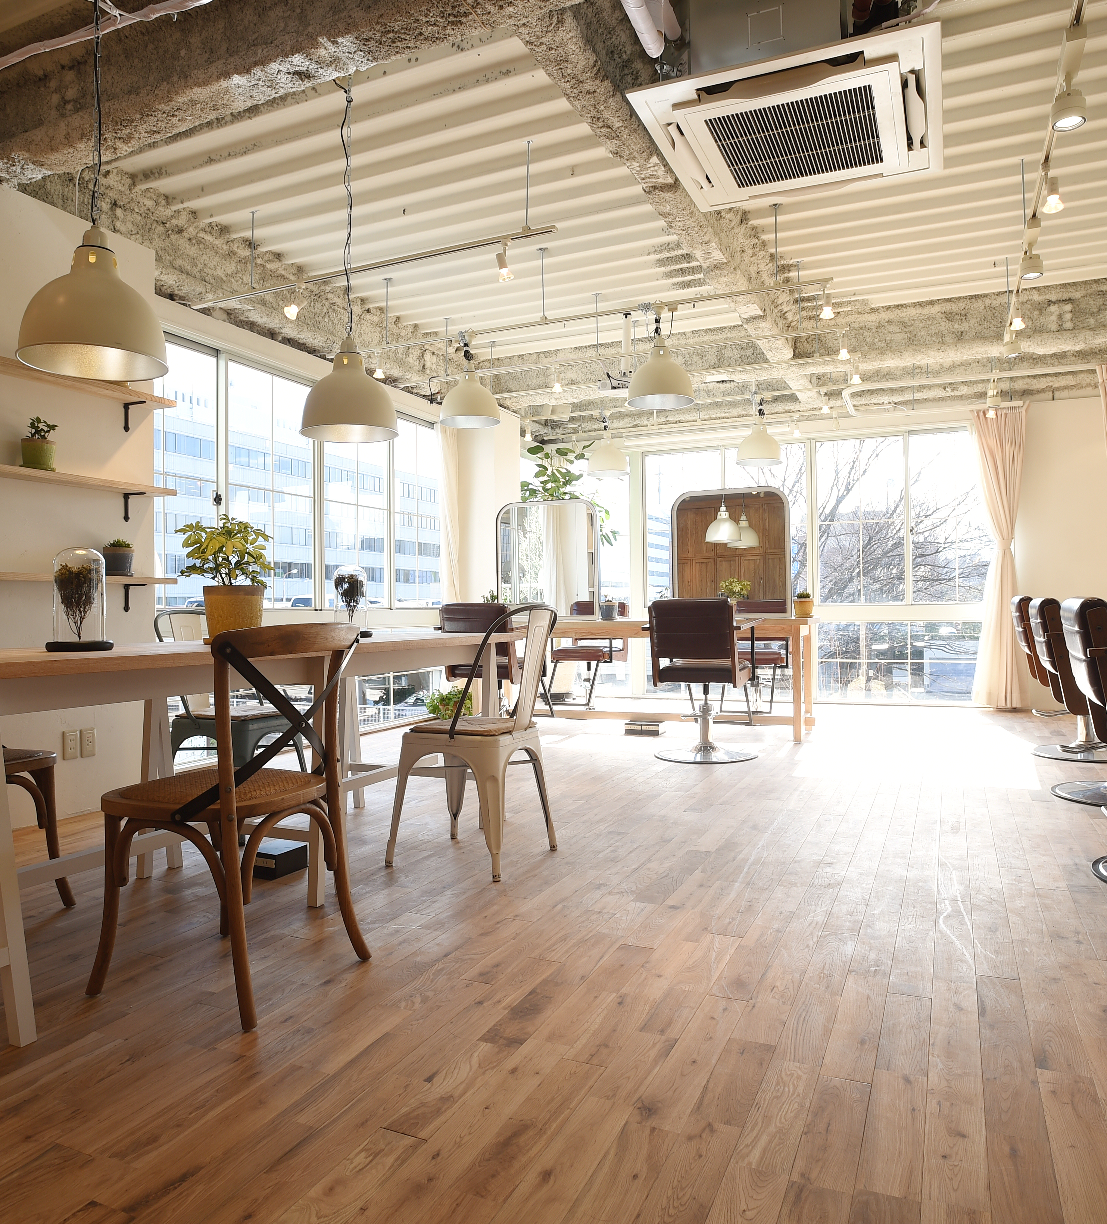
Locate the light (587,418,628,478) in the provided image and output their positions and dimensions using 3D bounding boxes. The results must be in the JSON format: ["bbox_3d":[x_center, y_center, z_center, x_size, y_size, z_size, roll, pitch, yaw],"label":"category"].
[{"bbox_3d":[0.437,-1.313,6.916,0.343,0.463,0.343,0,0,0],"label":"light"}]

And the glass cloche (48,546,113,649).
[{"bbox_3d":[-1.210,-0.032,2.220,0.172,0.262,0.172,0,0,25],"label":"glass cloche"}]

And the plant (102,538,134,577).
[{"bbox_3d":[-1.852,-0.228,3.697,0.120,0.168,0.120,0,0,25],"label":"plant"}]

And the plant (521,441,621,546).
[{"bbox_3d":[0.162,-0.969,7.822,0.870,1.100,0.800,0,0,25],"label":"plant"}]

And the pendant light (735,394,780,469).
[{"bbox_3d":[1.539,-1.346,6.479,0.343,0.531,0.343,0,0,25],"label":"pendant light"}]

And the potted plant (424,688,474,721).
[{"bbox_3d":[-0.749,0.692,6.373,0.334,0.274,0.334,0,0,0],"label":"potted plant"}]

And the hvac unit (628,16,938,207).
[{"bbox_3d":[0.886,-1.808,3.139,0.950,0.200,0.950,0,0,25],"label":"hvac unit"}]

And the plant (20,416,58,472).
[{"bbox_3d":[-1.998,-0.645,3.365,0.124,0.217,0.124,0,0,25],"label":"plant"}]

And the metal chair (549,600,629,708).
[{"bbox_3d":[0.309,0.375,7.094,0.610,0.890,0.850,0,0,25],"label":"metal chair"}]

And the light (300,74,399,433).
[{"bbox_3d":[-0.745,-1.286,3.160,0.346,1.285,0.346,0,0,0],"label":"light"}]

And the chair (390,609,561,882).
[{"bbox_3d":[-0.256,0.411,2.978,0.490,0.865,0.440,0,0,25],"label":"chair"}]

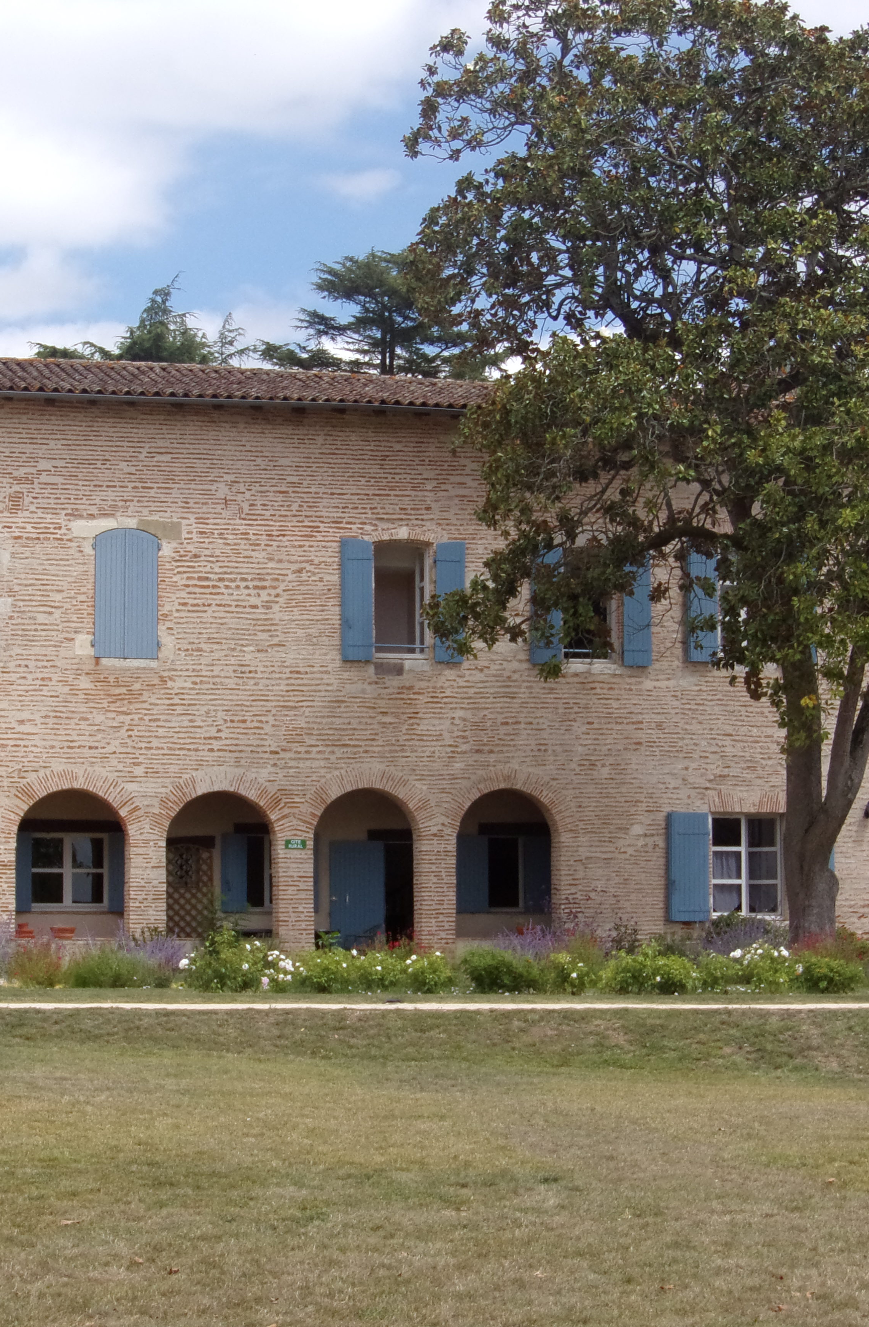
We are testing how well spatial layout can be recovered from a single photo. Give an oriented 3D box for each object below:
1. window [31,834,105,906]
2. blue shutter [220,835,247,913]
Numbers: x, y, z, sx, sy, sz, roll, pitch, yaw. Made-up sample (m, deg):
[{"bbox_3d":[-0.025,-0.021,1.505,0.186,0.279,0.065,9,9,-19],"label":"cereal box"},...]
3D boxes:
[{"bbox_3d":[-5.883,3.335,42.746,1.176,1.175,0.100,1,-4,-11],"label":"window"},{"bbox_3d":[-3.255,3.407,43.167,0.429,1.287,0.050,1,-4,-11],"label":"blue shutter"}]

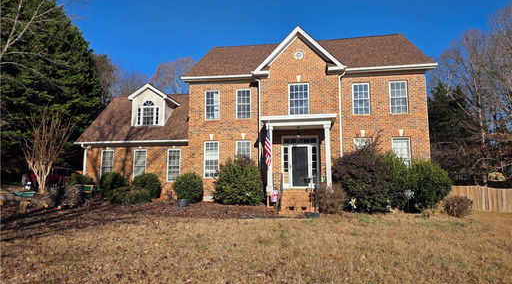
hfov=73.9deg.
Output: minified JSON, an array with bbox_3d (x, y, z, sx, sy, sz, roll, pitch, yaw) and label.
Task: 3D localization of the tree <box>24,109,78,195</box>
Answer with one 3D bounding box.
[{"bbox_3d":[-10.556,0.414,17.387,2.600,4.341,2.500,-1,-7,10],"label":"tree"}]

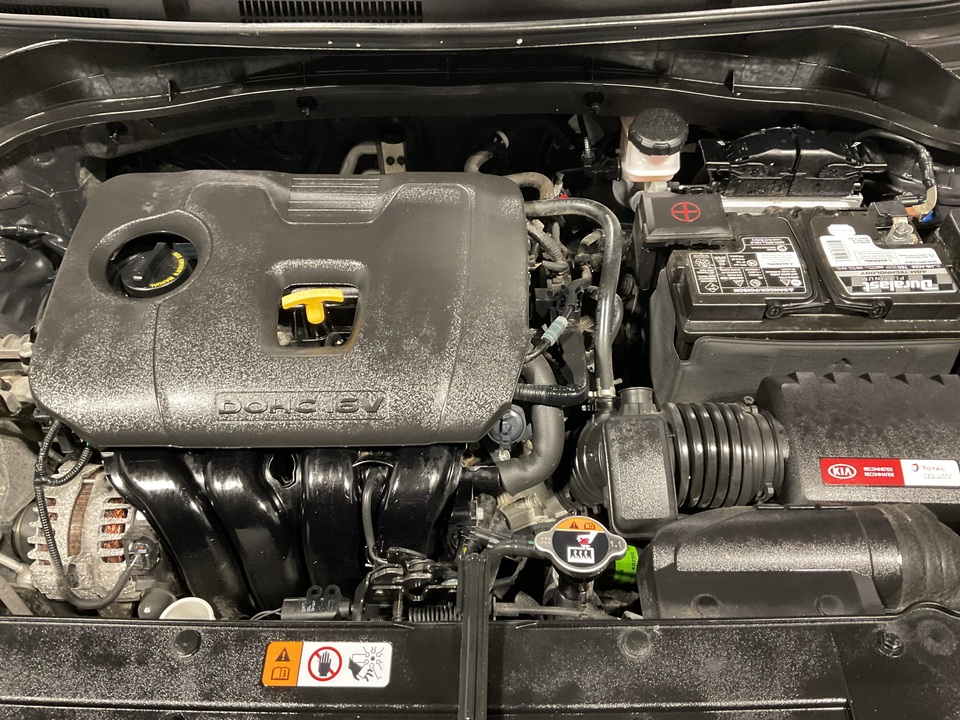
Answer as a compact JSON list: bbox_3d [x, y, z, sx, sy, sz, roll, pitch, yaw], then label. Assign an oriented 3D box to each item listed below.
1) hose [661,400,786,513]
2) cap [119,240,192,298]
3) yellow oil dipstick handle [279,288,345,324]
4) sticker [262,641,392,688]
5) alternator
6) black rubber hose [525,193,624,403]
[{"bbox_3d":[0.203,0.081,0.682,0.092,0.090,0.089,0,49,0],"label":"hose"},{"bbox_3d":[-0.325,-0.087,0.805,0.064,0.030,0.064,0,49,0],"label":"cap"},{"bbox_3d":[-0.157,-0.050,0.762,0.058,0.034,0.014,-5,49,-5],"label":"yellow oil dipstick handle"},{"bbox_3d":[-0.106,0.211,0.558,0.087,0.001,0.031,0,52,0],"label":"sticker"},{"bbox_3d":[-0.362,0.167,0.772,0.122,0.132,0.130,0,49,0],"label":"alternator"},{"bbox_3d":[0.097,-0.069,0.800,0.094,0.065,0.245,0,49,0],"label":"black rubber hose"}]

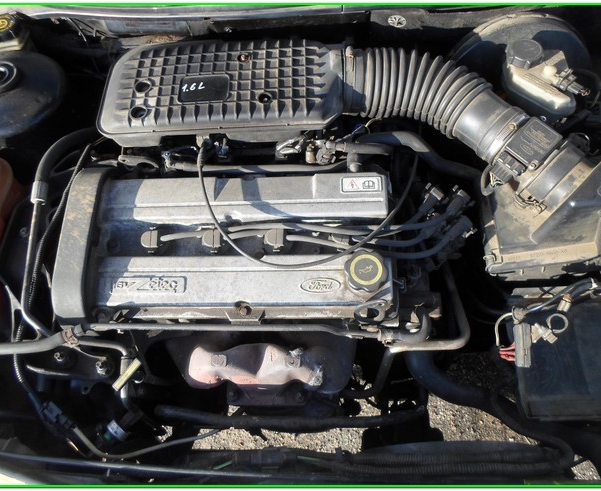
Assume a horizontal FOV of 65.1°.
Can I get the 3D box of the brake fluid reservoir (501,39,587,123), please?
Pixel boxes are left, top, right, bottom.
[{"bbox_3d":[0.393,-0.266,0.770,0.120,0.080,0.078,23,69,9],"label":"brake fluid reservoir"}]

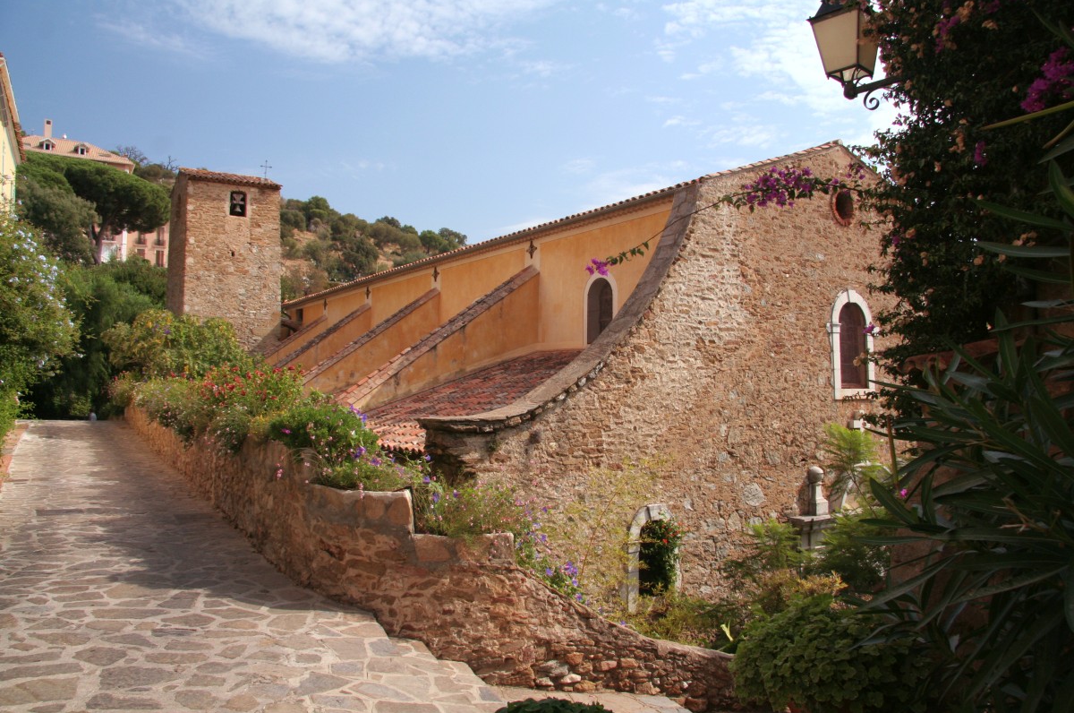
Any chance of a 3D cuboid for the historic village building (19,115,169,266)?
[{"bbox_3d":[-60.502,-21.742,109.000,21.000,19.500,12.000,2,-3,-35],"label":"historic village building"}]

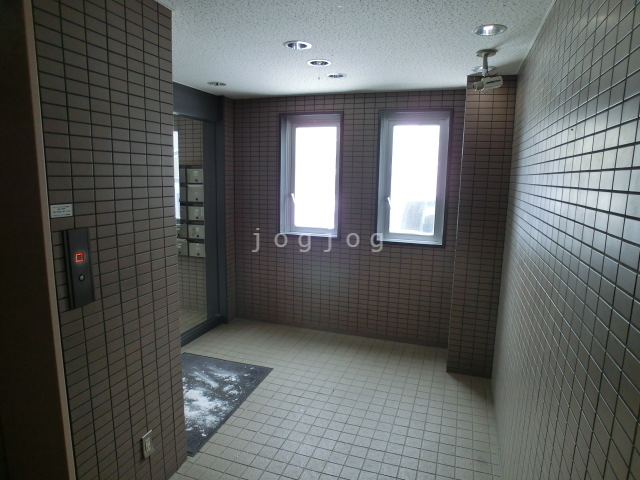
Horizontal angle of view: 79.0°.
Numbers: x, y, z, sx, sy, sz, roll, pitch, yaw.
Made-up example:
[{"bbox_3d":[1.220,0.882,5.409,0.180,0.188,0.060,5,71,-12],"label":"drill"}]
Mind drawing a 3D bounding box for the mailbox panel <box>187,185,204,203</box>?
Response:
[{"bbox_3d":[-1.358,-0.511,4.282,0.243,0.193,0.150,4,9,18],"label":"mailbox panel"}]

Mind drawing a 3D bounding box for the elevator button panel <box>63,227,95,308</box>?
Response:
[{"bbox_3d":[-0.912,0.106,1.471,0.025,0.295,0.087,4,9,18],"label":"elevator button panel"}]

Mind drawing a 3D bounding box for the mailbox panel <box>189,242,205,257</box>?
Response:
[{"bbox_3d":[-1.371,0.118,4.382,0.238,0.166,0.150,4,9,18],"label":"mailbox panel"}]

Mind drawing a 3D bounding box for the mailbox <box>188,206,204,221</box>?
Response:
[{"bbox_3d":[-1.362,-0.292,4.317,0.241,0.161,0.150,4,9,18],"label":"mailbox"}]

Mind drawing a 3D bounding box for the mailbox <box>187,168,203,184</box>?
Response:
[{"bbox_3d":[-1.354,-0.697,4.253,0.242,0.161,0.150,4,9,18],"label":"mailbox"}]

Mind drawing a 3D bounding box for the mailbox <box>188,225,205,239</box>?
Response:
[{"bbox_3d":[-1.368,-0.087,4.350,0.241,0.162,0.150,4,9,18],"label":"mailbox"}]

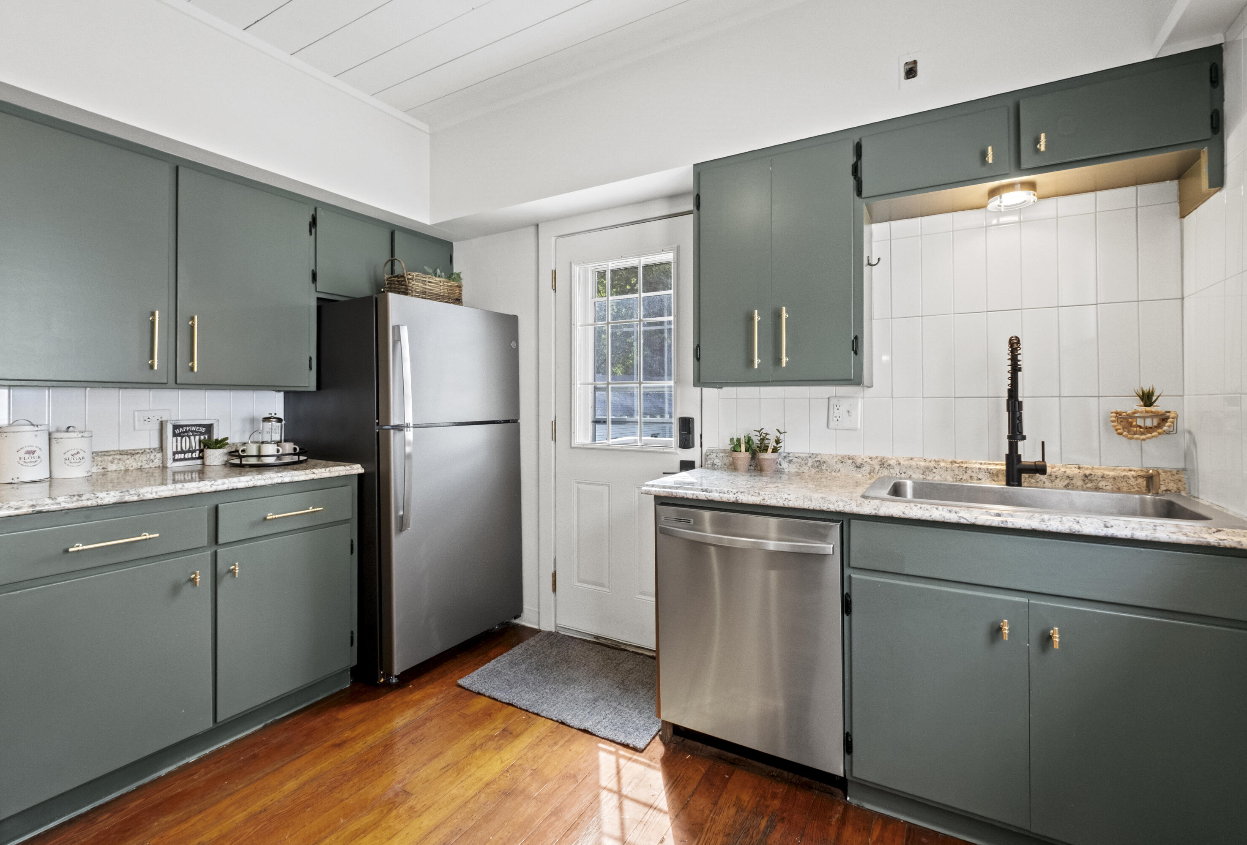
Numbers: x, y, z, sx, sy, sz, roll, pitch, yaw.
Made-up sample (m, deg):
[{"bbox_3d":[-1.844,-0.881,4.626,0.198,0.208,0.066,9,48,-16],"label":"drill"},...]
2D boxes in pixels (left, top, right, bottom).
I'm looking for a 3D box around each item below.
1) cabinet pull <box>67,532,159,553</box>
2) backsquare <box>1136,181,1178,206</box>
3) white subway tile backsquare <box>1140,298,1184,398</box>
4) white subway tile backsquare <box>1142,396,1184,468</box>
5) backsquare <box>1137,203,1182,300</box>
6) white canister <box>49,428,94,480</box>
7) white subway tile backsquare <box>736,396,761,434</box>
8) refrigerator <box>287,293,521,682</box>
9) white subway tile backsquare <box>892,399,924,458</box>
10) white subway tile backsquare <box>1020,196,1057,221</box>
[{"bbox_3d":[-1.544,0.363,1.604,0.036,0.014,0.204,1,1,28],"label":"cabinet pull"},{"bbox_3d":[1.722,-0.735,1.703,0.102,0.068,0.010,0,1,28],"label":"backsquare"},{"bbox_3d":[1.712,-0.237,1.684,0.101,0.304,0.010,1,1,28],"label":"white subway tile backsquare"},{"bbox_3d":[1.688,0.030,1.653,0.100,0.222,0.010,0,1,29],"label":"white subway tile backsquare"},{"bbox_3d":[1.726,-0.547,1.703,0.102,0.305,0.010,0,1,28],"label":"backsquare"},{"bbox_3d":[-2.053,0.110,1.968,0.107,0.188,0.107,1,1,31],"label":"white canister"},{"bbox_3d":[0.554,0.011,2.334,0.102,0.225,0.010,0,1,28],"label":"white subway tile backsquare"},{"bbox_3d":[-1.118,0.274,2.787,0.870,1.690,0.790,0,1,30],"label":"refrigerator"},{"bbox_3d":[1.072,0.019,1.990,0.100,0.222,0.010,0,1,29],"label":"white subway tile backsquare"},{"bbox_3d":[1.415,-0.719,1.799,0.098,0.063,0.010,0,1,30],"label":"white subway tile backsquare"}]

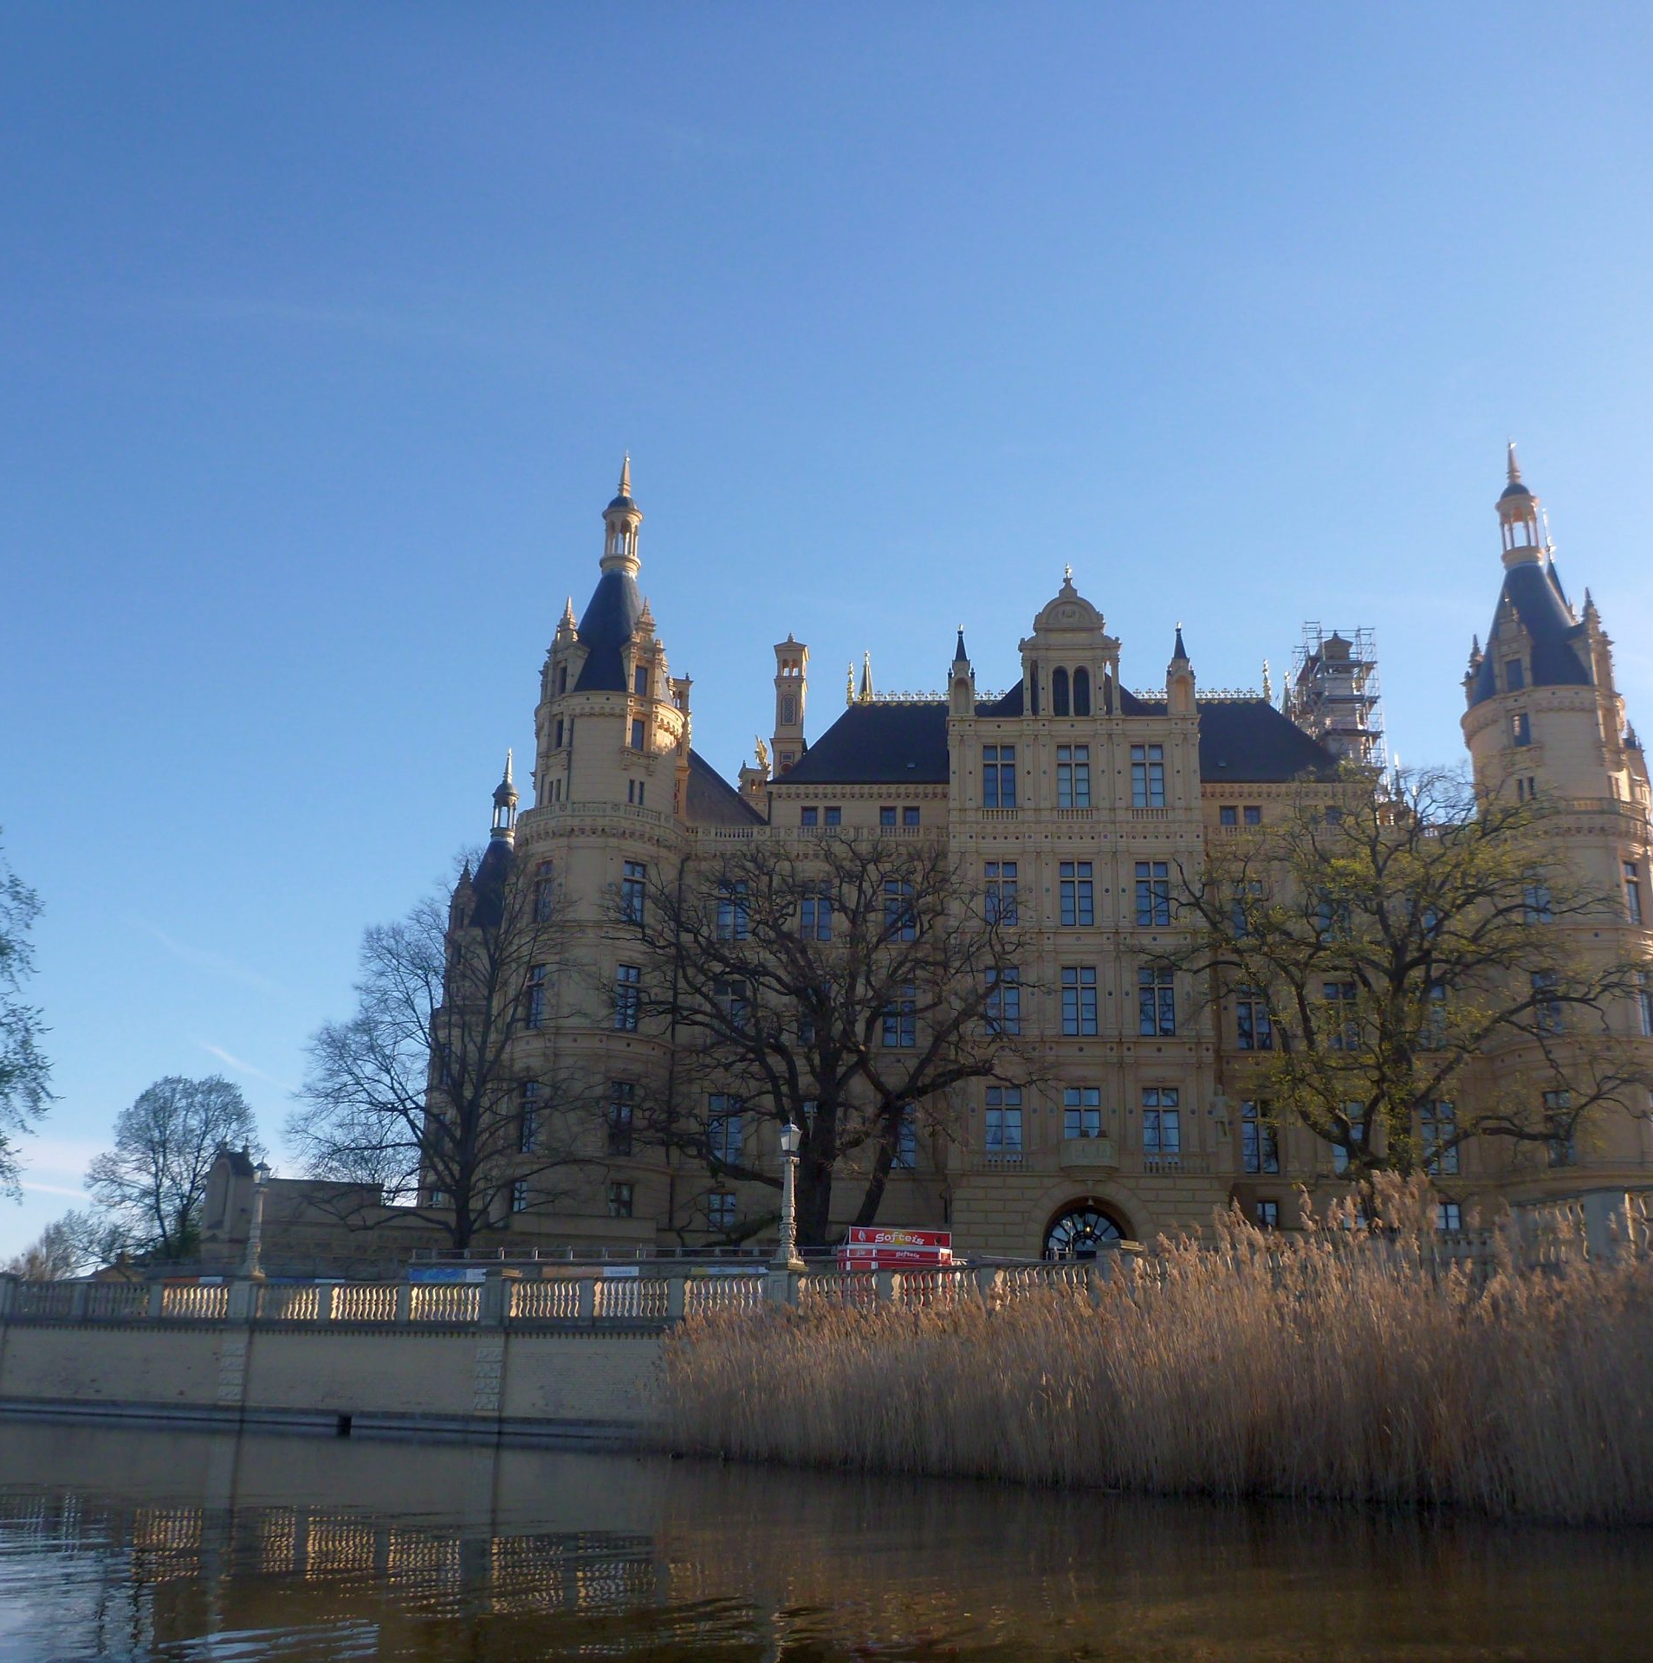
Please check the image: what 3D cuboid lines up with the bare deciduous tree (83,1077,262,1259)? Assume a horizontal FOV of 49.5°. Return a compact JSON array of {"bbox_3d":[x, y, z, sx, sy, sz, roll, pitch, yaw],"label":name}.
[{"bbox_3d":[-41.439,22.522,113.231,11.000,14.365,10.500,1,-17,0],"label":"bare deciduous tree"}]

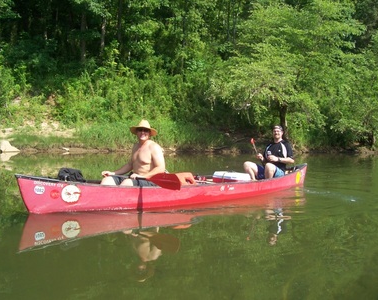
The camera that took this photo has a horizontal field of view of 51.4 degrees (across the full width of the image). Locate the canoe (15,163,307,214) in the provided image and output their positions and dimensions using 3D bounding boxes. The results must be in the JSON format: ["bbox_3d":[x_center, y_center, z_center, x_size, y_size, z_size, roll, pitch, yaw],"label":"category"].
[{"bbox_3d":[0.138,0.547,6.024,5.220,0.570,0.920,-1,1,-36],"label":"canoe"}]

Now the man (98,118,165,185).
[{"bbox_3d":[-0.780,0.187,5.334,0.800,1.200,0.580,-1,1,-40],"label":"man"}]

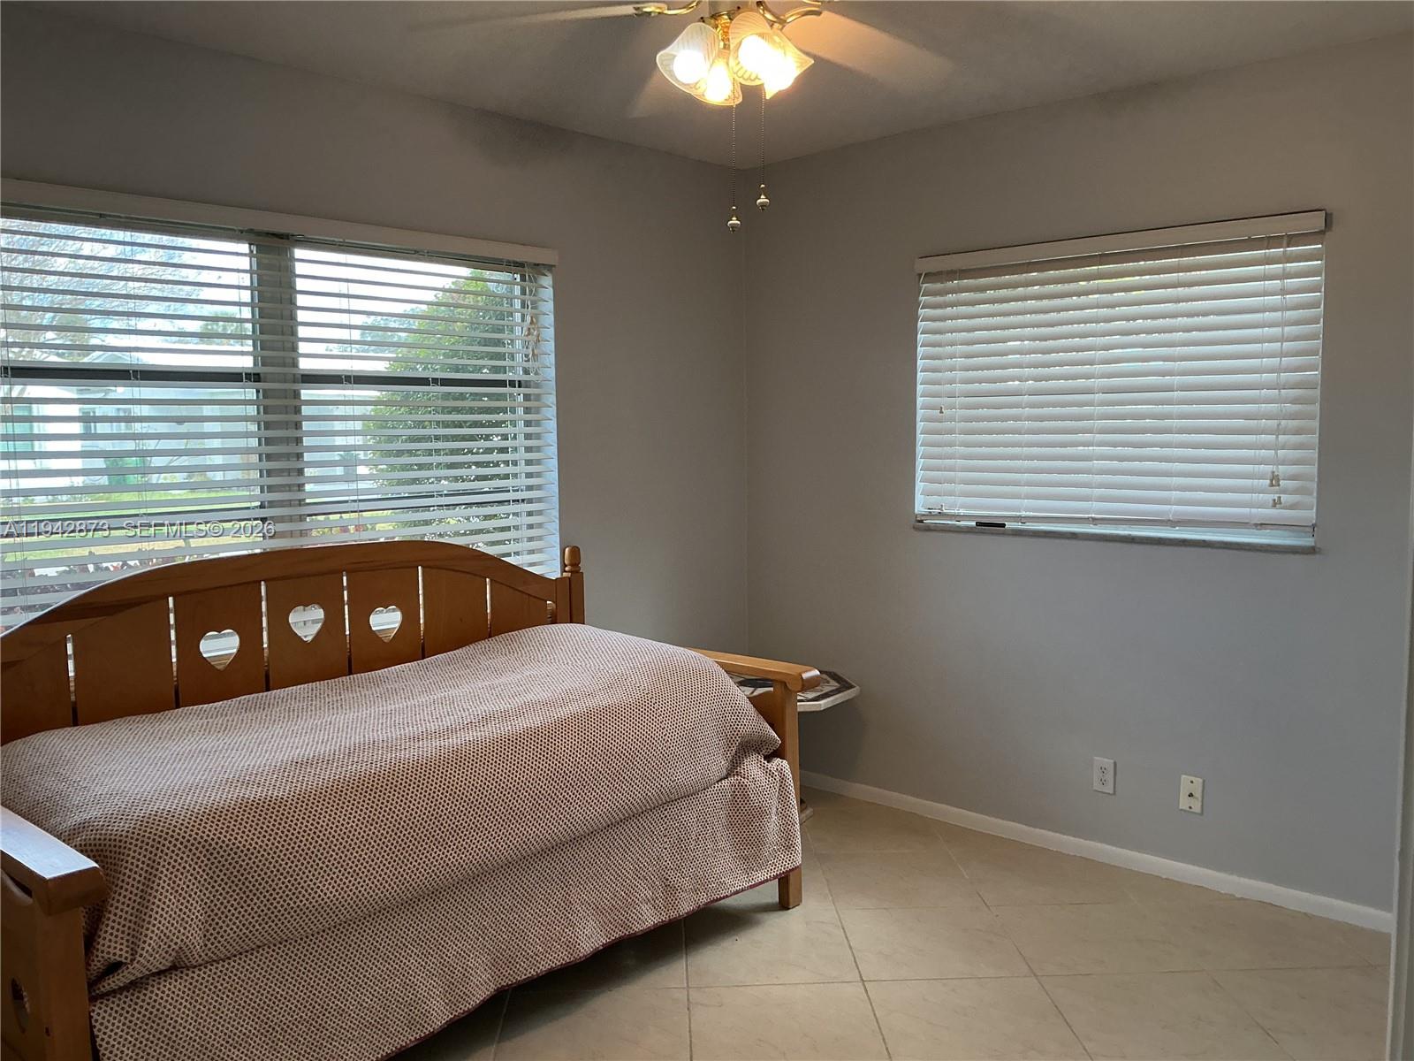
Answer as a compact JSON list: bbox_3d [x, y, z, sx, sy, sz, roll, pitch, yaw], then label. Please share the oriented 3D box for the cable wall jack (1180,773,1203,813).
[{"bbox_3d":[1.520,0.828,3.720,0.071,0.115,0.014,4,7,43],"label":"cable wall jack"}]

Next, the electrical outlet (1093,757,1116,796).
[{"bbox_3d":[1.312,0.809,3.916,0.071,0.115,0.008,4,7,43],"label":"electrical outlet"}]

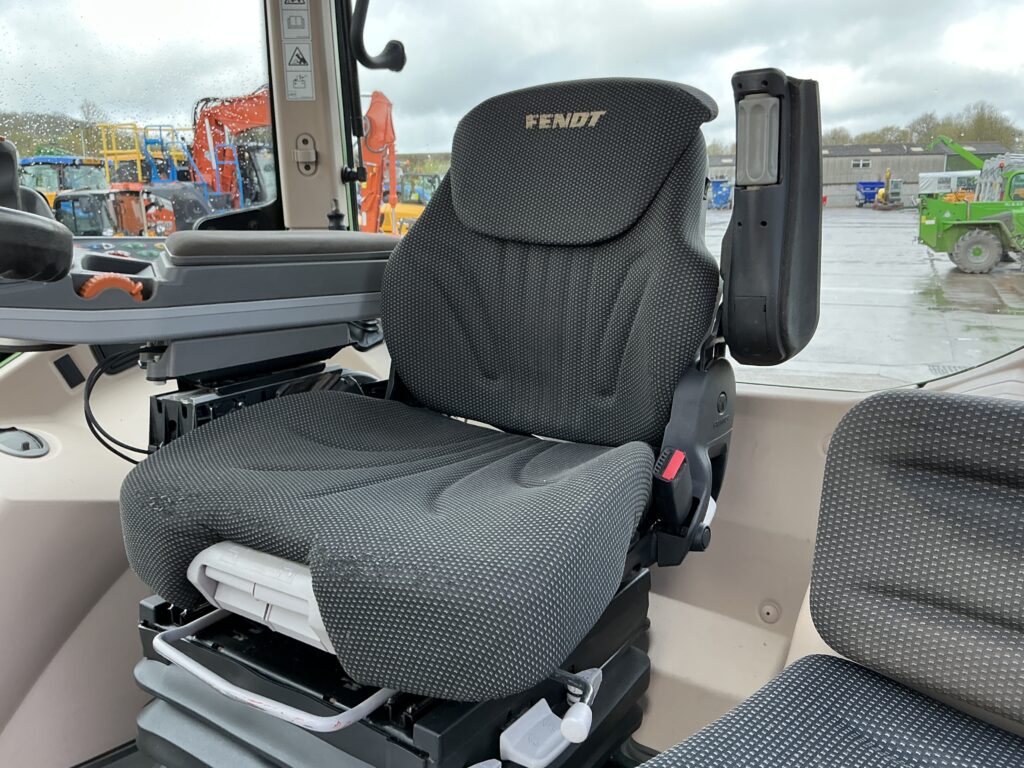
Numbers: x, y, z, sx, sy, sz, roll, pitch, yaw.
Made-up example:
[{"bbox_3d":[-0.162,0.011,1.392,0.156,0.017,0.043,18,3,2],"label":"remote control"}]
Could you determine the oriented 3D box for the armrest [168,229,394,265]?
[{"bbox_3d":[-0.362,-0.220,1.308,0.400,0.047,0.120,-10,17,-43],"label":"armrest"}]

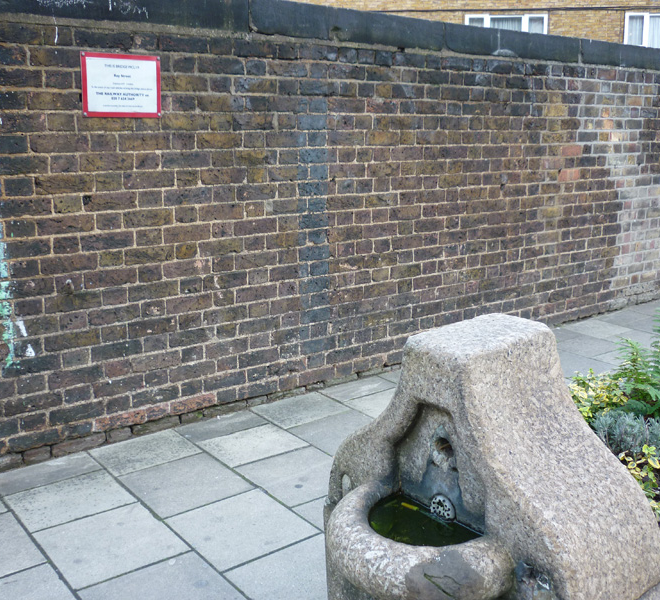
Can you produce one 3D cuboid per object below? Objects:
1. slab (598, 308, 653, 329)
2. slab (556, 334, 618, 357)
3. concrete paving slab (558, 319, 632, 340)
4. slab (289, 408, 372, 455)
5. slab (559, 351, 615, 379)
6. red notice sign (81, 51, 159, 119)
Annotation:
[{"bbox_3d":[2.098,0.150,5.407,0.421,0.050,0.189,-11,18,-37],"label":"slab"},{"bbox_3d":[1.620,0.308,4.774,0.405,0.050,0.302,-11,18,-37],"label":"slab"},{"bbox_3d":[1.818,0.218,5.134,0.357,0.050,0.276,-11,18,-37],"label":"concrete paving slab"},{"bbox_3d":[0.086,0.629,3.467,0.397,0.050,0.397,-11,18,-37],"label":"slab"},{"bbox_3d":[1.403,0.405,4.390,0.417,0.050,0.396,-11,18,-37],"label":"slab"},{"bbox_3d":[-0.821,-0.851,3.039,0.327,0.244,0.010,-9,16,-36],"label":"red notice sign"}]

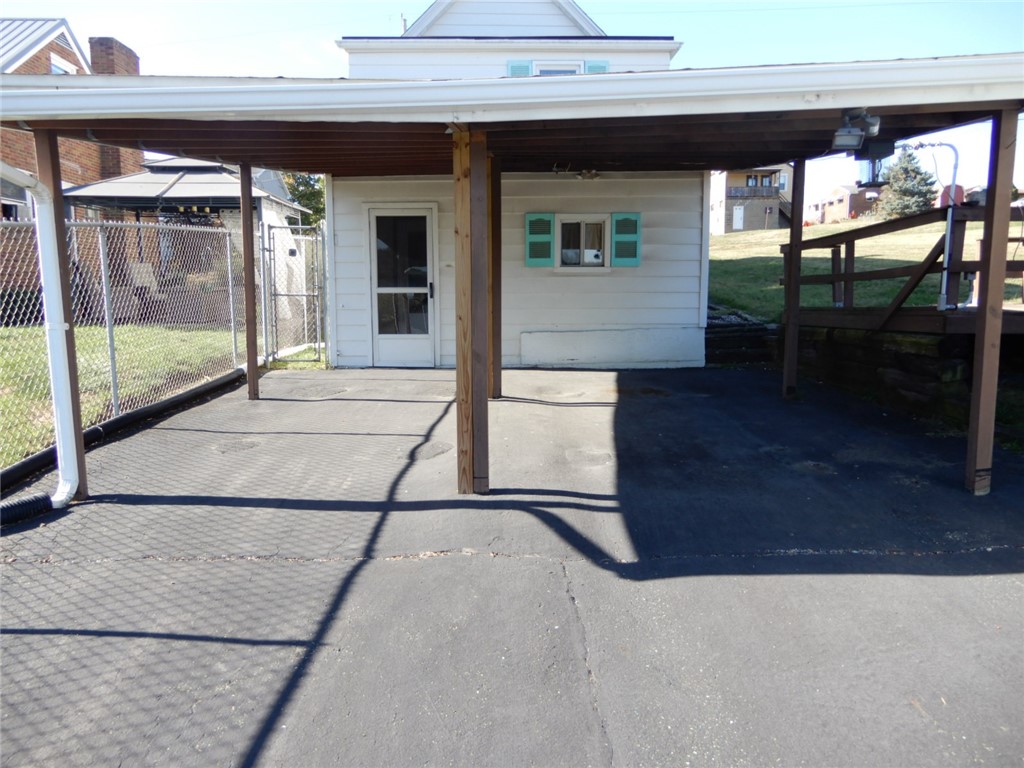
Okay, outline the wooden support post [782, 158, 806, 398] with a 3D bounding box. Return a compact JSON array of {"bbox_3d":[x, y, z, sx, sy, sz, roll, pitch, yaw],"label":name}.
[{"bbox_3d":[2.776,-1.010,7.003,0.090,2.302,0.090,0,7,1],"label":"wooden support post"}]

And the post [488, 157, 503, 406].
[{"bbox_3d":[-0.187,-1.022,7.053,0.160,2.364,0.090,0,7,1],"label":"post"}]

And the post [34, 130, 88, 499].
[{"bbox_3d":[-2.671,-0.388,4.203,0.090,2.140,0.090,0,7,1],"label":"post"}]

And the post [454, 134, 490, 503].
[{"bbox_3d":[-0.228,-0.377,4.139,0.179,2.094,0.090,0,7,1],"label":"post"}]

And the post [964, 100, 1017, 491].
[{"bbox_3d":[2.729,-0.426,4.055,0.090,2.165,0.090,0,7,1],"label":"post"}]

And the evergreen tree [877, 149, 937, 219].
[{"bbox_3d":[25.035,-12.581,45.000,3.400,4.500,3.400,0,7,1],"label":"evergreen tree"}]

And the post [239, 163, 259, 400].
[{"bbox_3d":[-2.626,-0.995,7.106,0.090,2.337,0.090,0,7,1],"label":"post"}]

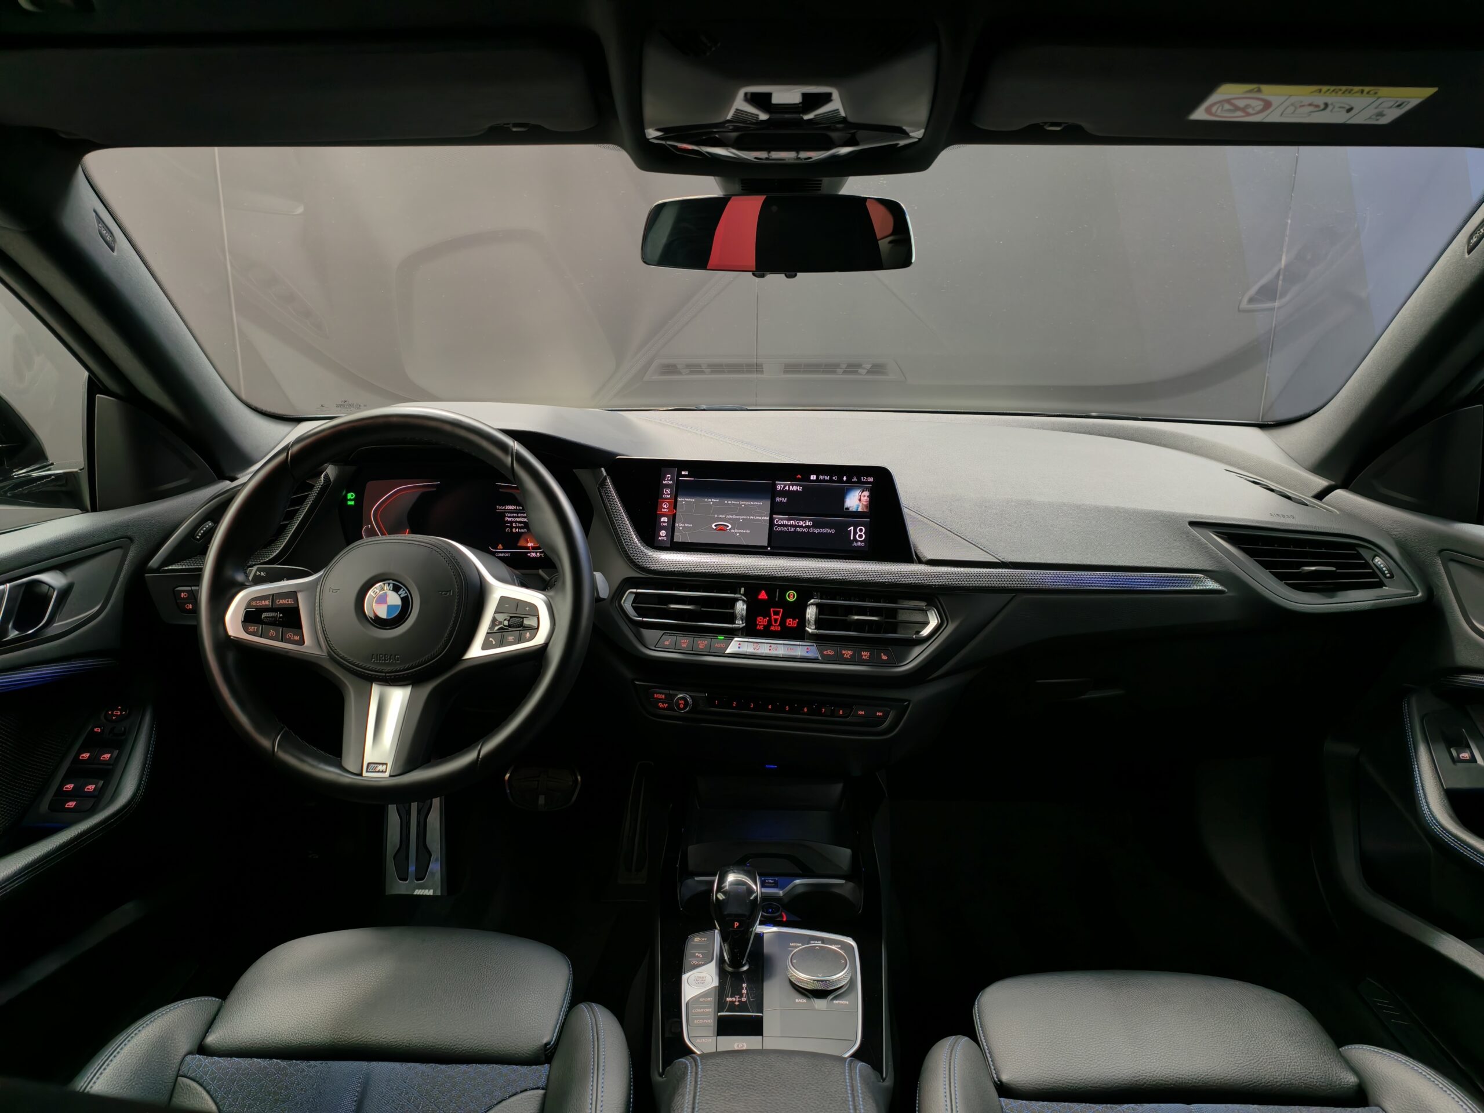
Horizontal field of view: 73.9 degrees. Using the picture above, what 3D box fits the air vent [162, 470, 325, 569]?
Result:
[{"bbox_3d":[-0.578,-0.041,1.150,0.170,0.112,0.060,1,2,0],"label":"air vent"}]

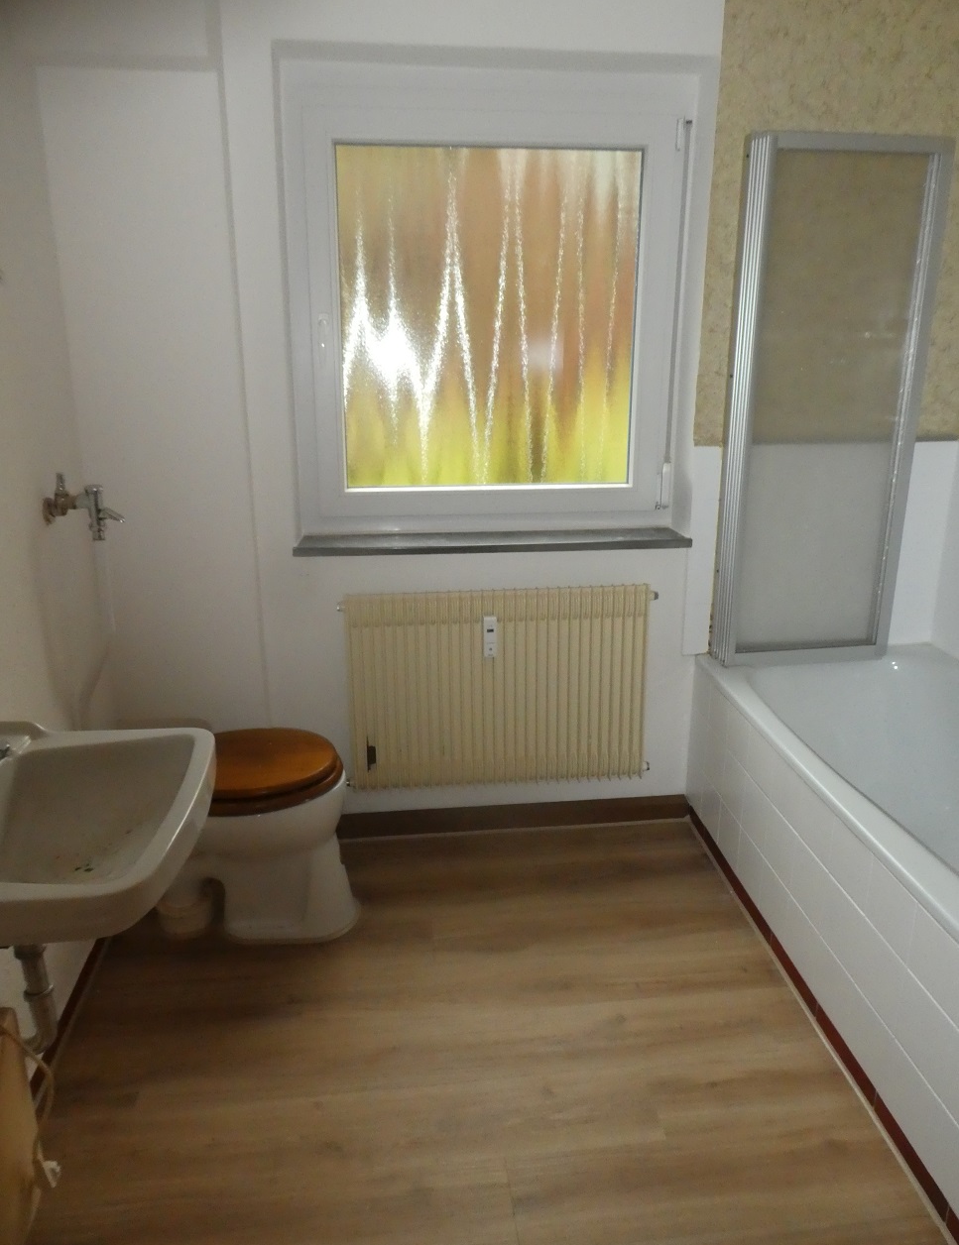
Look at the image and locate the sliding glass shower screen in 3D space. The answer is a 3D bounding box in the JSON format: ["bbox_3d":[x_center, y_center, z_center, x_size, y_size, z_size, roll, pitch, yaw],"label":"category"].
[{"bbox_3d":[0.950,-0.559,2.460,0.485,1.400,0.120,-2,17,-5],"label":"sliding glass shower screen"}]

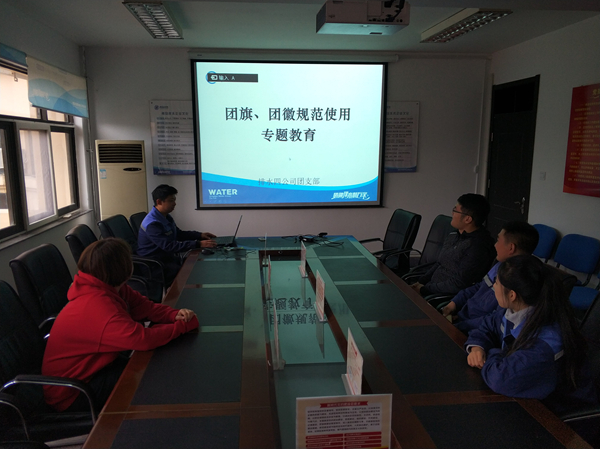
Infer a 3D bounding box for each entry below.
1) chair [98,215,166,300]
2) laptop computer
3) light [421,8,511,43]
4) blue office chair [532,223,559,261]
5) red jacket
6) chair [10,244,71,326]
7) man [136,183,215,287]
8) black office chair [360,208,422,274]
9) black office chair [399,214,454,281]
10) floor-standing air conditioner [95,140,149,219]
[{"bbox_3d":[-1.451,0.444,4.064,0.610,0.990,0.570,0,9,-1],"label":"chair"},{"bbox_3d":[-0.657,0.053,4.117,0.290,0.230,0.360,-1,9,-5],"label":"laptop computer"},{"bbox_3d":[1.641,-2.031,4.753,0.310,0.090,1.240,-1,9,-9],"label":"light"},{"bbox_3d":[2.260,0.431,4.763,0.550,0.820,0.480,-1,9,-5],"label":"blue office chair"},{"bbox_3d":[-0.827,0.495,2.127,0.700,0.580,0.480,-3,10,-19],"label":"red jacket"},{"bbox_3d":[-1.356,0.637,2.863,0.610,0.990,0.570,0,9,-4],"label":"chair"},{"bbox_3d":[-1.159,0.266,4.358,0.720,1.250,0.520,1,9,3],"label":"man"},{"bbox_3d":[0.824,0.374,4.545,0.610,0.990,0.570,-2,9,-11],"label":"black office chair"},{"bbox_3d":[0.970,0.481,3.854,0.620,1.000,0.570,-2,9,-14],"label":"black office chair"},{"bbox_3d":[-2.270,-0.222,5.974,0.560,1.690,0.340,-4,10,-23],"label":"floor-standing air conditioner"}]

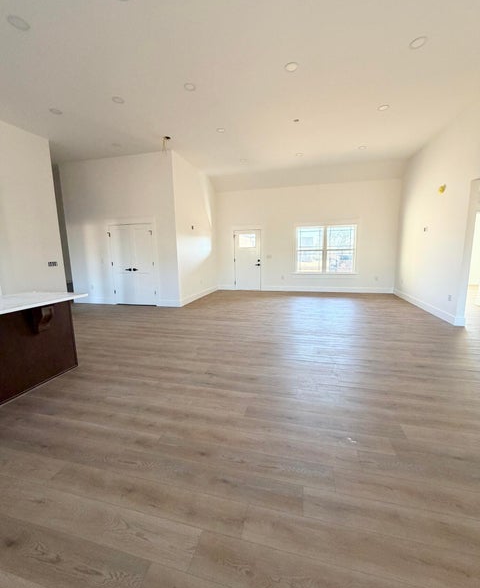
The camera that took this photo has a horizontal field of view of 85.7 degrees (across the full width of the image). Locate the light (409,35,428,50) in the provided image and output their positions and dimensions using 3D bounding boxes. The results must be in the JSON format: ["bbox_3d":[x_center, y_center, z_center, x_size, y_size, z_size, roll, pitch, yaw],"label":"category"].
[{"bbox_3d":[2.018,-2.833,2.919,0.178,0.030,0.178,1,10,14],"label":"light"}]

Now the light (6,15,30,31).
[{"bbox_3d":[-2.193,-2.699,2.572,0.178,0.030,0.178,1,10,14],"label":"light"}]

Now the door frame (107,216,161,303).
[{"bbox_3d":[-2.728,-0.795,6.639,1.420,2.200,0.110,1,10,14],"label":"door frame"}]

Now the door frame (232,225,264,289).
[{"bbox_3d":[0.279,-1.196,8.713,1.100,2.200,0.110,1,10,14],"label":"door frame"}]

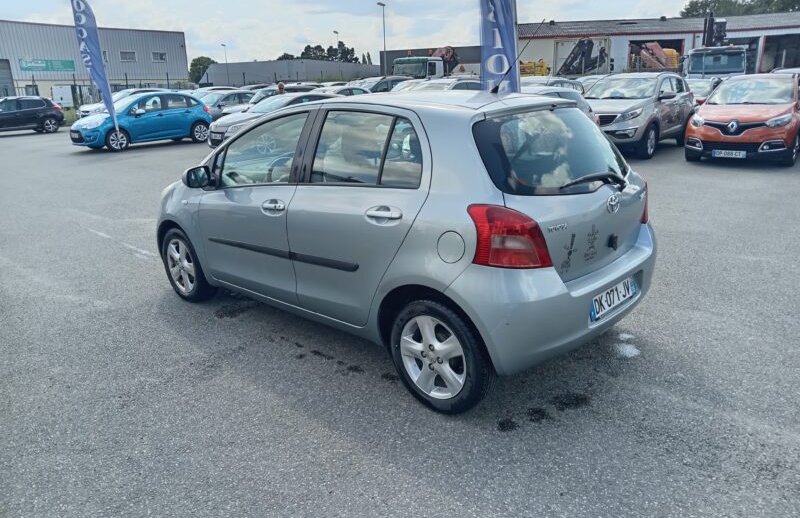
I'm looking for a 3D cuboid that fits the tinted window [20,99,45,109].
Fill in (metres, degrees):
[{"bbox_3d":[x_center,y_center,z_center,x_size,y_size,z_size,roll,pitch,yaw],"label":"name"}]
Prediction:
[{"bbox_3d":[-15.375,-6.471,24.225,0.120,0.410,0.980,9,20,31],"label":"tinted window"}]

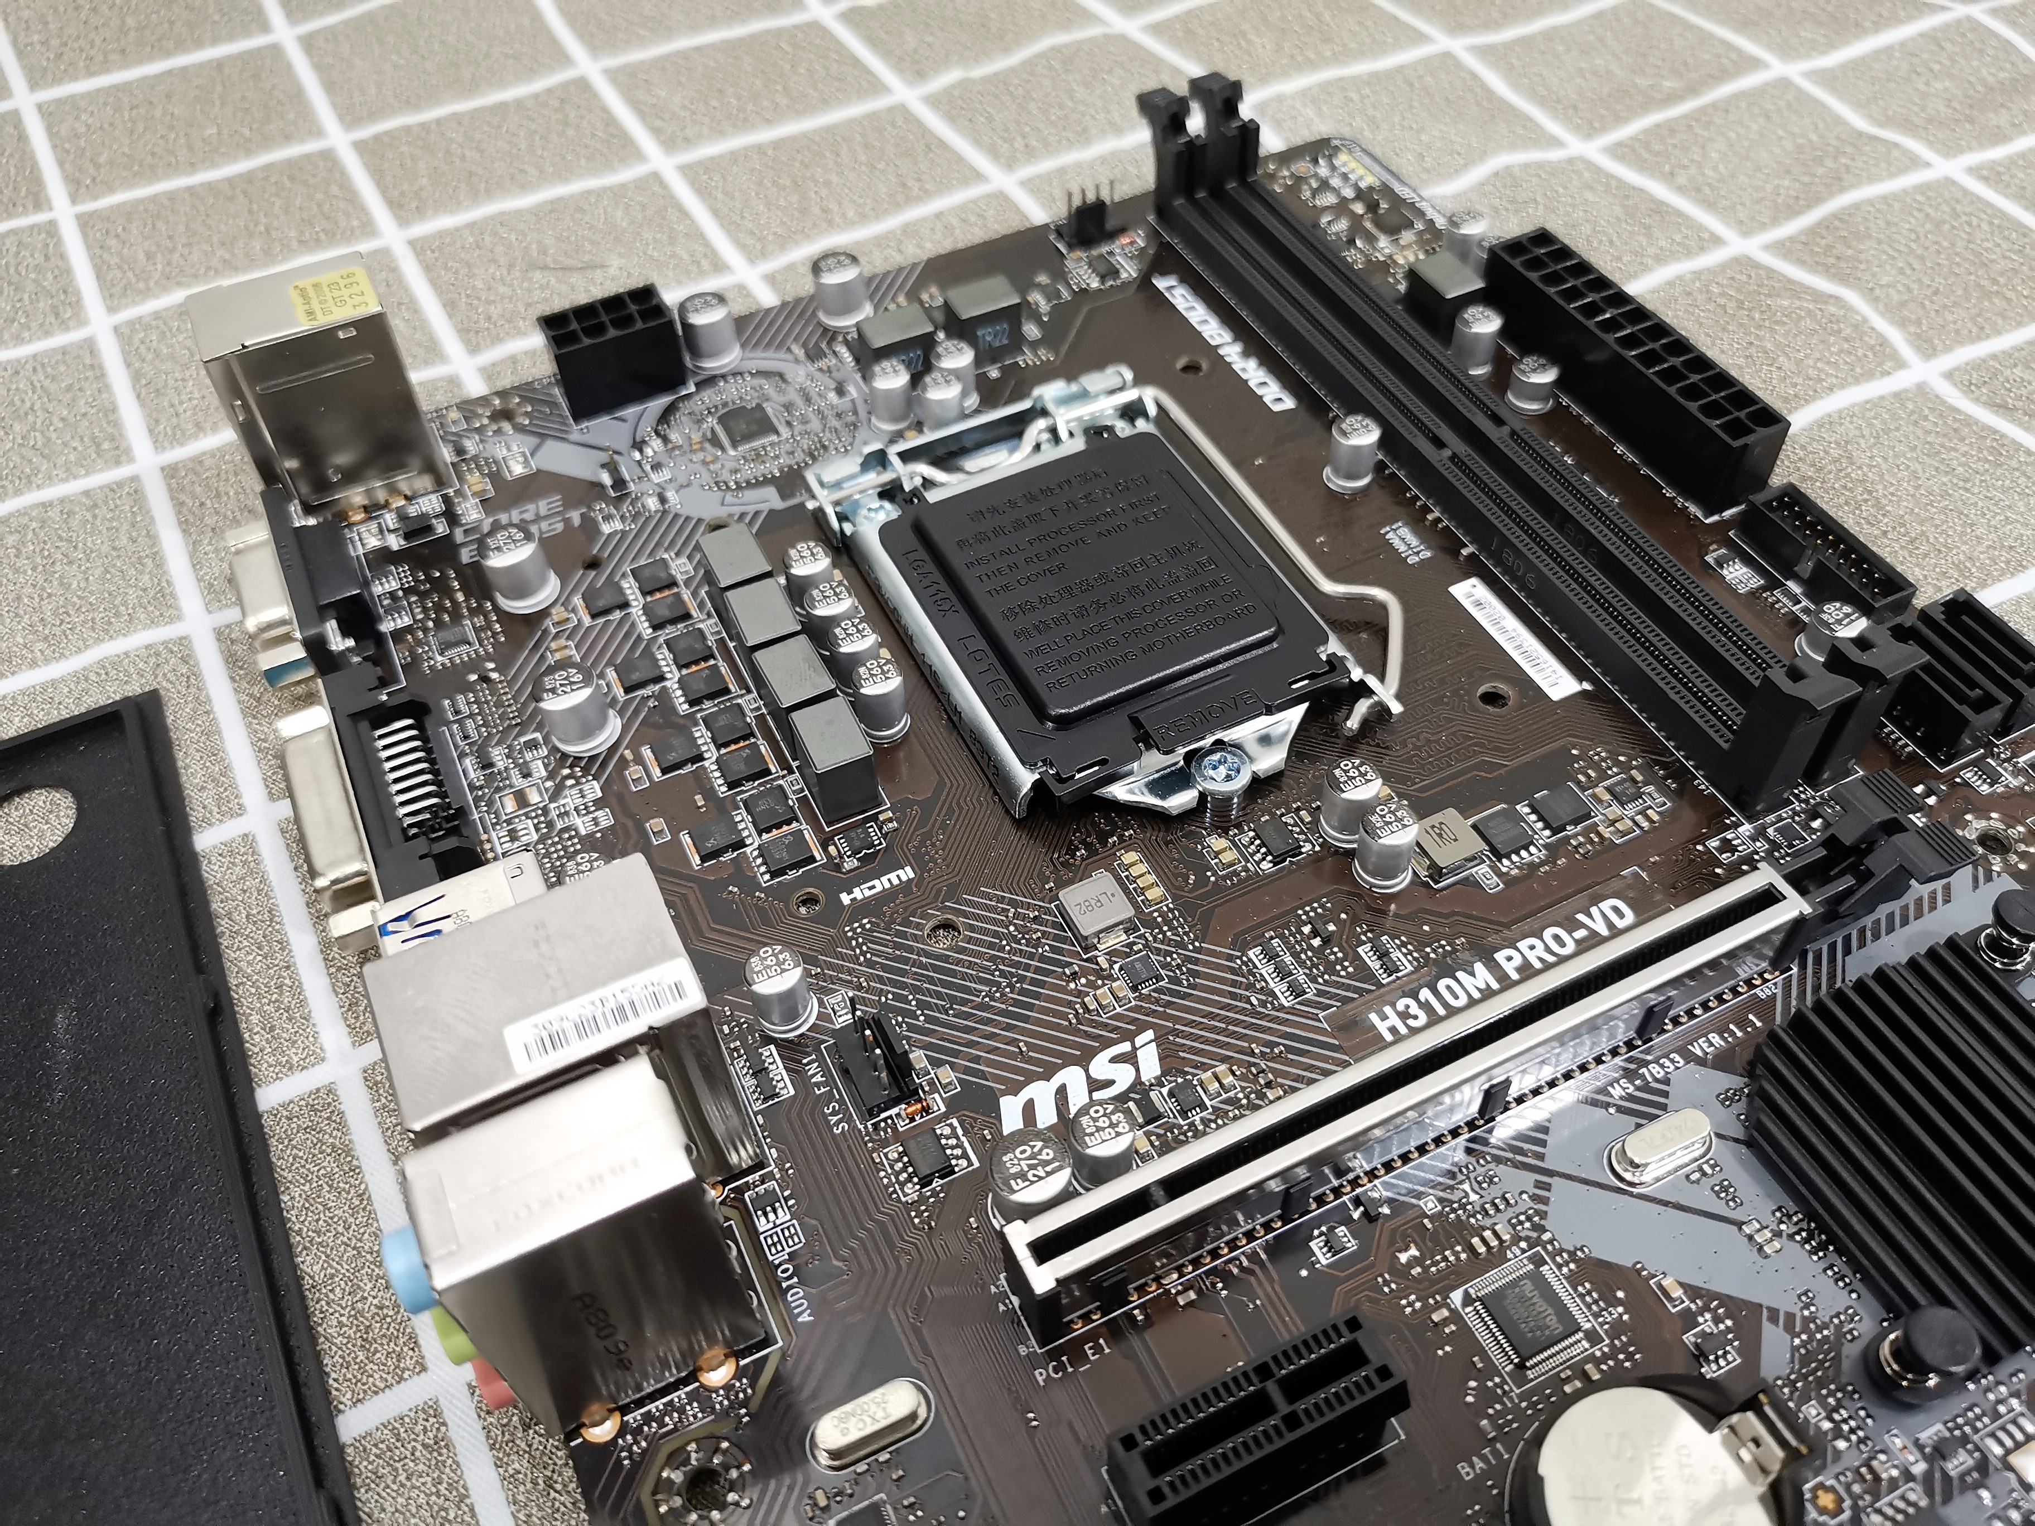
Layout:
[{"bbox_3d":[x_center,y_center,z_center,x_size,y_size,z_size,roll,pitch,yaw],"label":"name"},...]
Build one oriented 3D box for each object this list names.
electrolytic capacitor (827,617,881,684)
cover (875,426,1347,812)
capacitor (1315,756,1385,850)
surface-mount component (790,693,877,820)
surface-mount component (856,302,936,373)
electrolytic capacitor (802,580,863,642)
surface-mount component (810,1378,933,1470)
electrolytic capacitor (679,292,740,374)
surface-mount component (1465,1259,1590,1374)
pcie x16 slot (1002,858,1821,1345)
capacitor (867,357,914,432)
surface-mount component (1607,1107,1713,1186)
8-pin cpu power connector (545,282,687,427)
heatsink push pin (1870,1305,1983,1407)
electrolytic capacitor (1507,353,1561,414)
[{"bbox_3d":[-0.020,-0.013,0.199,0.006,0.008,0.006,-1,51,2],"label":"electrolytic capacitor"},{"bbox_3d":[0.010,-0.022,0.202,0.043,0.004,0.056,-22,53,-15],"label":"cover"},{"bbox_3d":[0.038,0.005,0.182,0.006,0.009,0.006,-1,51,1],"label":"capacitor"},{"bbox_3d":[-0.021,0.000,0.188,0.007,0.009,0.010,-22,54,-15],"label":"surface-mount component"},{"bbox_3d":[-0.017,-0.061,0.236,0.010,0.010,0.006,-22,53,-15],"label":"surface-mount component"},{"bbox_3d":[-0.024,-0.018,0.203,0.006,0.008,0.006,-1,51,1],"label":"electrolytic capacitor"},{"bbox_3d":[-0.013,0.059,0.143,0.011,0.003,0.004,-22,53,-15],"label":"surface-mount component"},{"bbox_3d":[-0.047,-0.065,0.242,0.008,0.009,0.008,-1,51,1],"label":"electrolytic capacitor"},{"bbox_3d":[0.048,0.051,0.148,0.009,0.002,0.009,-22,53,-15],"label":"surface-mount component"},{"bbox_3d":[0.041,0.033,0.159,0.090,0.011,0.008,-22,54,-15],"label":"pcie x16 slot"},{"bbox_3d":[-0.018,-0.053,0.231,0.006,0.008,0.006,-1,51,1],"label":"capacitor"},{"bbox_3d":[0.065,0.038,0.159,0.011,0.003,0.004,-22,54,-15],"label":"surface-mount component"},{"bbox_3d":[-0.060,-0.061,0.237,0.018,0.013,0.010,-22,54,-14],"label":"8-pin cpu power connector"},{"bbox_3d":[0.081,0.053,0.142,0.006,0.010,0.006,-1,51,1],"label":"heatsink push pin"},{"bbox_3d":[0.075,-0.056,0.233,0.006,0.005,0.006,-1,51,1],"label":"electrolytic capacitor"}]

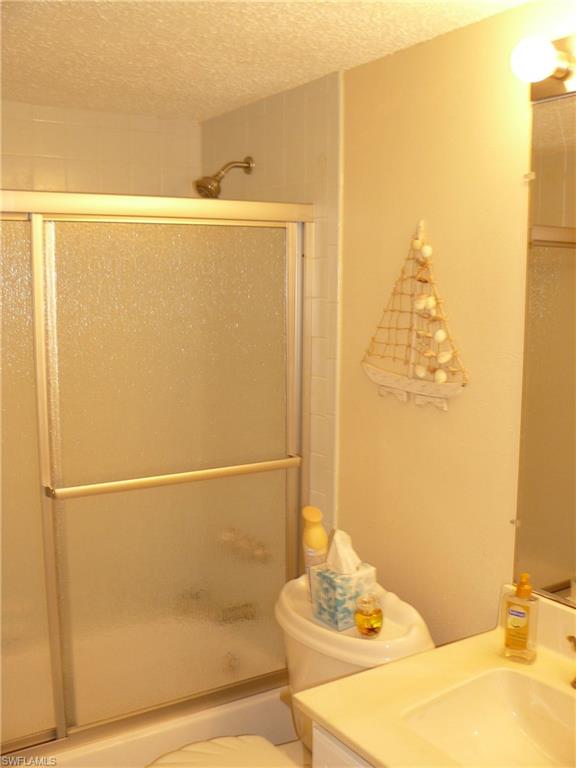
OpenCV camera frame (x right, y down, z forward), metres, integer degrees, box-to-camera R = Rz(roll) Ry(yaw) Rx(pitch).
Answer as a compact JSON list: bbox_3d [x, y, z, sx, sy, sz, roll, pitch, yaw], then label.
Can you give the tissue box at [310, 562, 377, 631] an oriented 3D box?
[{"bbox_3d":[0.135,0.512,1.949,0.111,0.126,0.111,-4,5,-31],"label":"tissue box"}]

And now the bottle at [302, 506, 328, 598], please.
[{"bbox_3d":[0.079,0.441,2.028,0.062,0.245,0.056,-6,5,6],"label":"bottle"}]

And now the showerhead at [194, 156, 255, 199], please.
[{"bbox_3d":[-0.201,-0.628,2.439,0.187,0.142,0.075,-4,9,-31],"label":"showerhead"}]

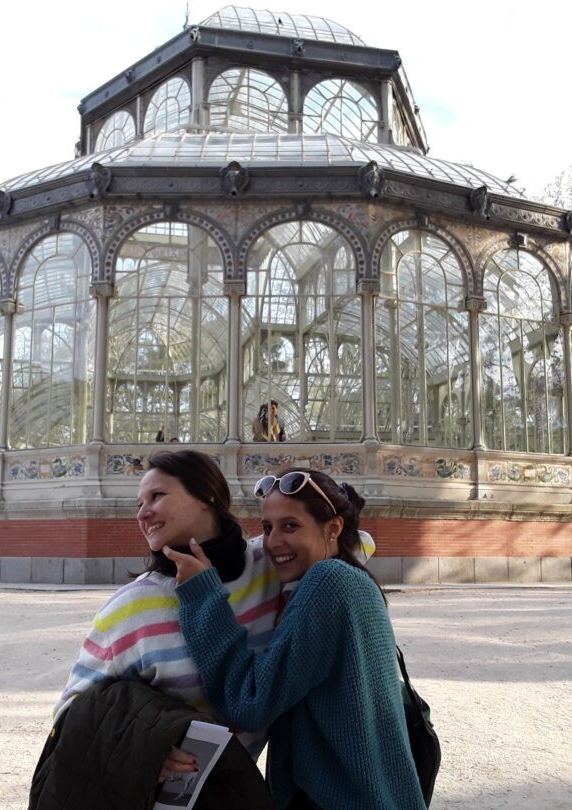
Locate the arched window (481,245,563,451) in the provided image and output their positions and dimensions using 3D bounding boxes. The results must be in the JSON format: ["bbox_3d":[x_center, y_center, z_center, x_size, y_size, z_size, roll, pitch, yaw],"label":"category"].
[{"bbox_3d":[5.035,-1.146,17.842,2.245,4.309,0.300,5,-10,-27],"label":"arched window"}]

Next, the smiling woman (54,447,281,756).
[{"bbox_3d":[-0.247,0.895,1.806,0.600,1.600,0.420,-3,-9,20],"label":"smiling woman"}]

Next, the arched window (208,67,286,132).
[{"bbox_3d":[-1.052,-8.369,23.481,2.310,2.173,0.250,2,-9,-13],"label":"arched window"}]

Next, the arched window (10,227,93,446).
[{"bbox_3d":[-4.671,-1.312,16.857,2.245,4.309,0.300,-5,-11,30],"label":"arched window"}]

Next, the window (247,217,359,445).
[{"bbox_3d":[0.311,-1.427,16.114,2.245,4.309,0.300,0,-9,1],"label":"window"}]

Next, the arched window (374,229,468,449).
[{"bbox_3d":[2.929,-1.452,17.663,2.475,4.661,0.250,5,-10,-27],"label":"arched window"}]

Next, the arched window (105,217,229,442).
[{"bbox_3d":[-2.268,-1.419,16.180,2.245,4.309,0.300,0,-9,1],"label":"arched window"}]

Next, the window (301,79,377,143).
[{"bbox_3d":[1.512,-8.030,23.135,2.284,1.962,0.250,2,-9,-14],"label":"window"}]

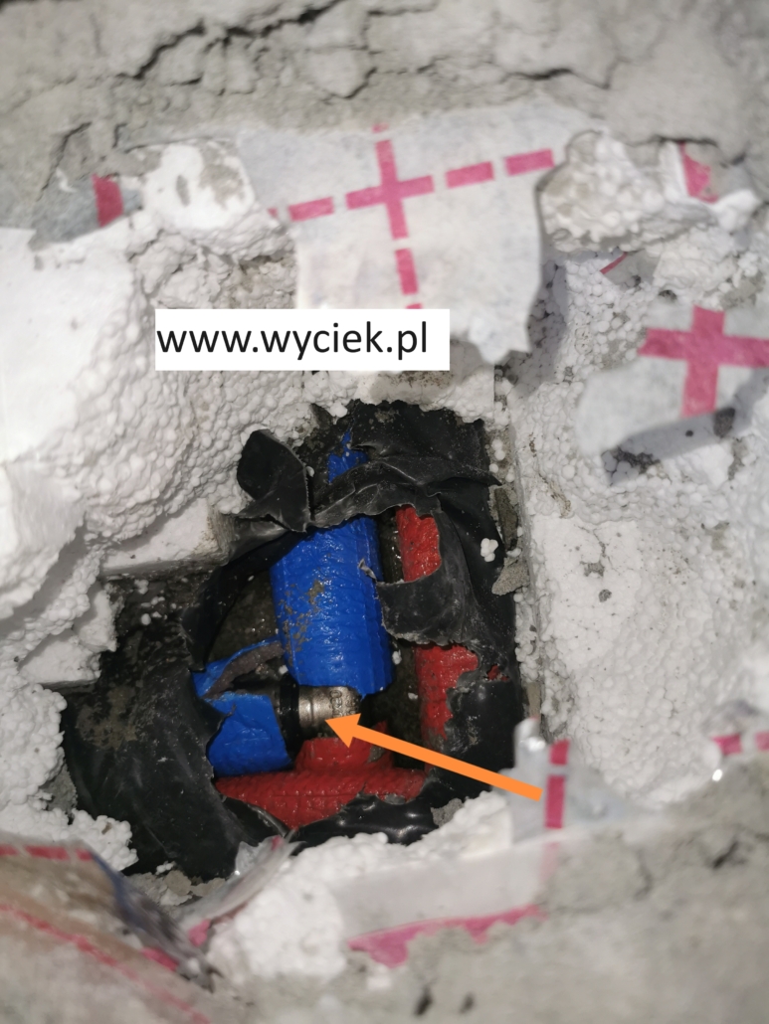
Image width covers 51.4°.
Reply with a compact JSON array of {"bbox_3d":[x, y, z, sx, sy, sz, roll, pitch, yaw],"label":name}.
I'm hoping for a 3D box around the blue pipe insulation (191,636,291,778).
[{"bbox_3d":[-0.052,0.070,0.285,0.044,0.032,0.043,-5,65,-2],"label":"blue pipe insulation"}]

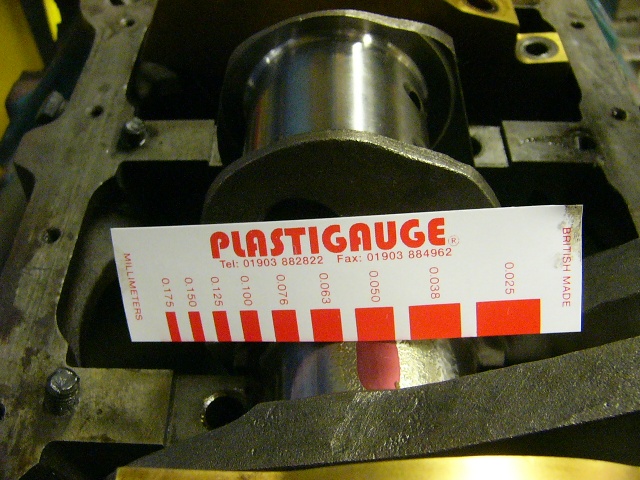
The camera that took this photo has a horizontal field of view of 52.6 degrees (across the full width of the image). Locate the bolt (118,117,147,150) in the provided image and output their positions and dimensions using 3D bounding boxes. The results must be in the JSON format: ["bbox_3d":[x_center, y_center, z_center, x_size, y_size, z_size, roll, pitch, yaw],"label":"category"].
[{"bbox_3d":[-0.076,-0.043,0.262,0.009,0.010,0.009,11,51,-13],"label":"bolt"}]

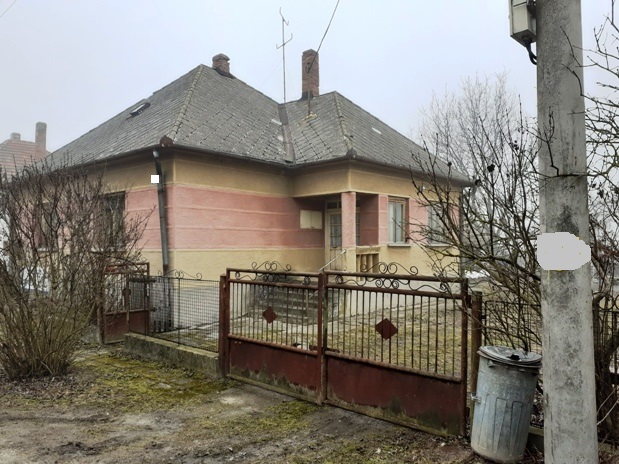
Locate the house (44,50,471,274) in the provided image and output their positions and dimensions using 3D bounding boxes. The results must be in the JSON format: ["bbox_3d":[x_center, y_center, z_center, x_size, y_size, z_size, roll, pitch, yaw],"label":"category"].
[{"bbox_3d":[-2.513,-2.119,16.331,12.100,8.480,10.750,-1,-2,41],"label":"house"}]

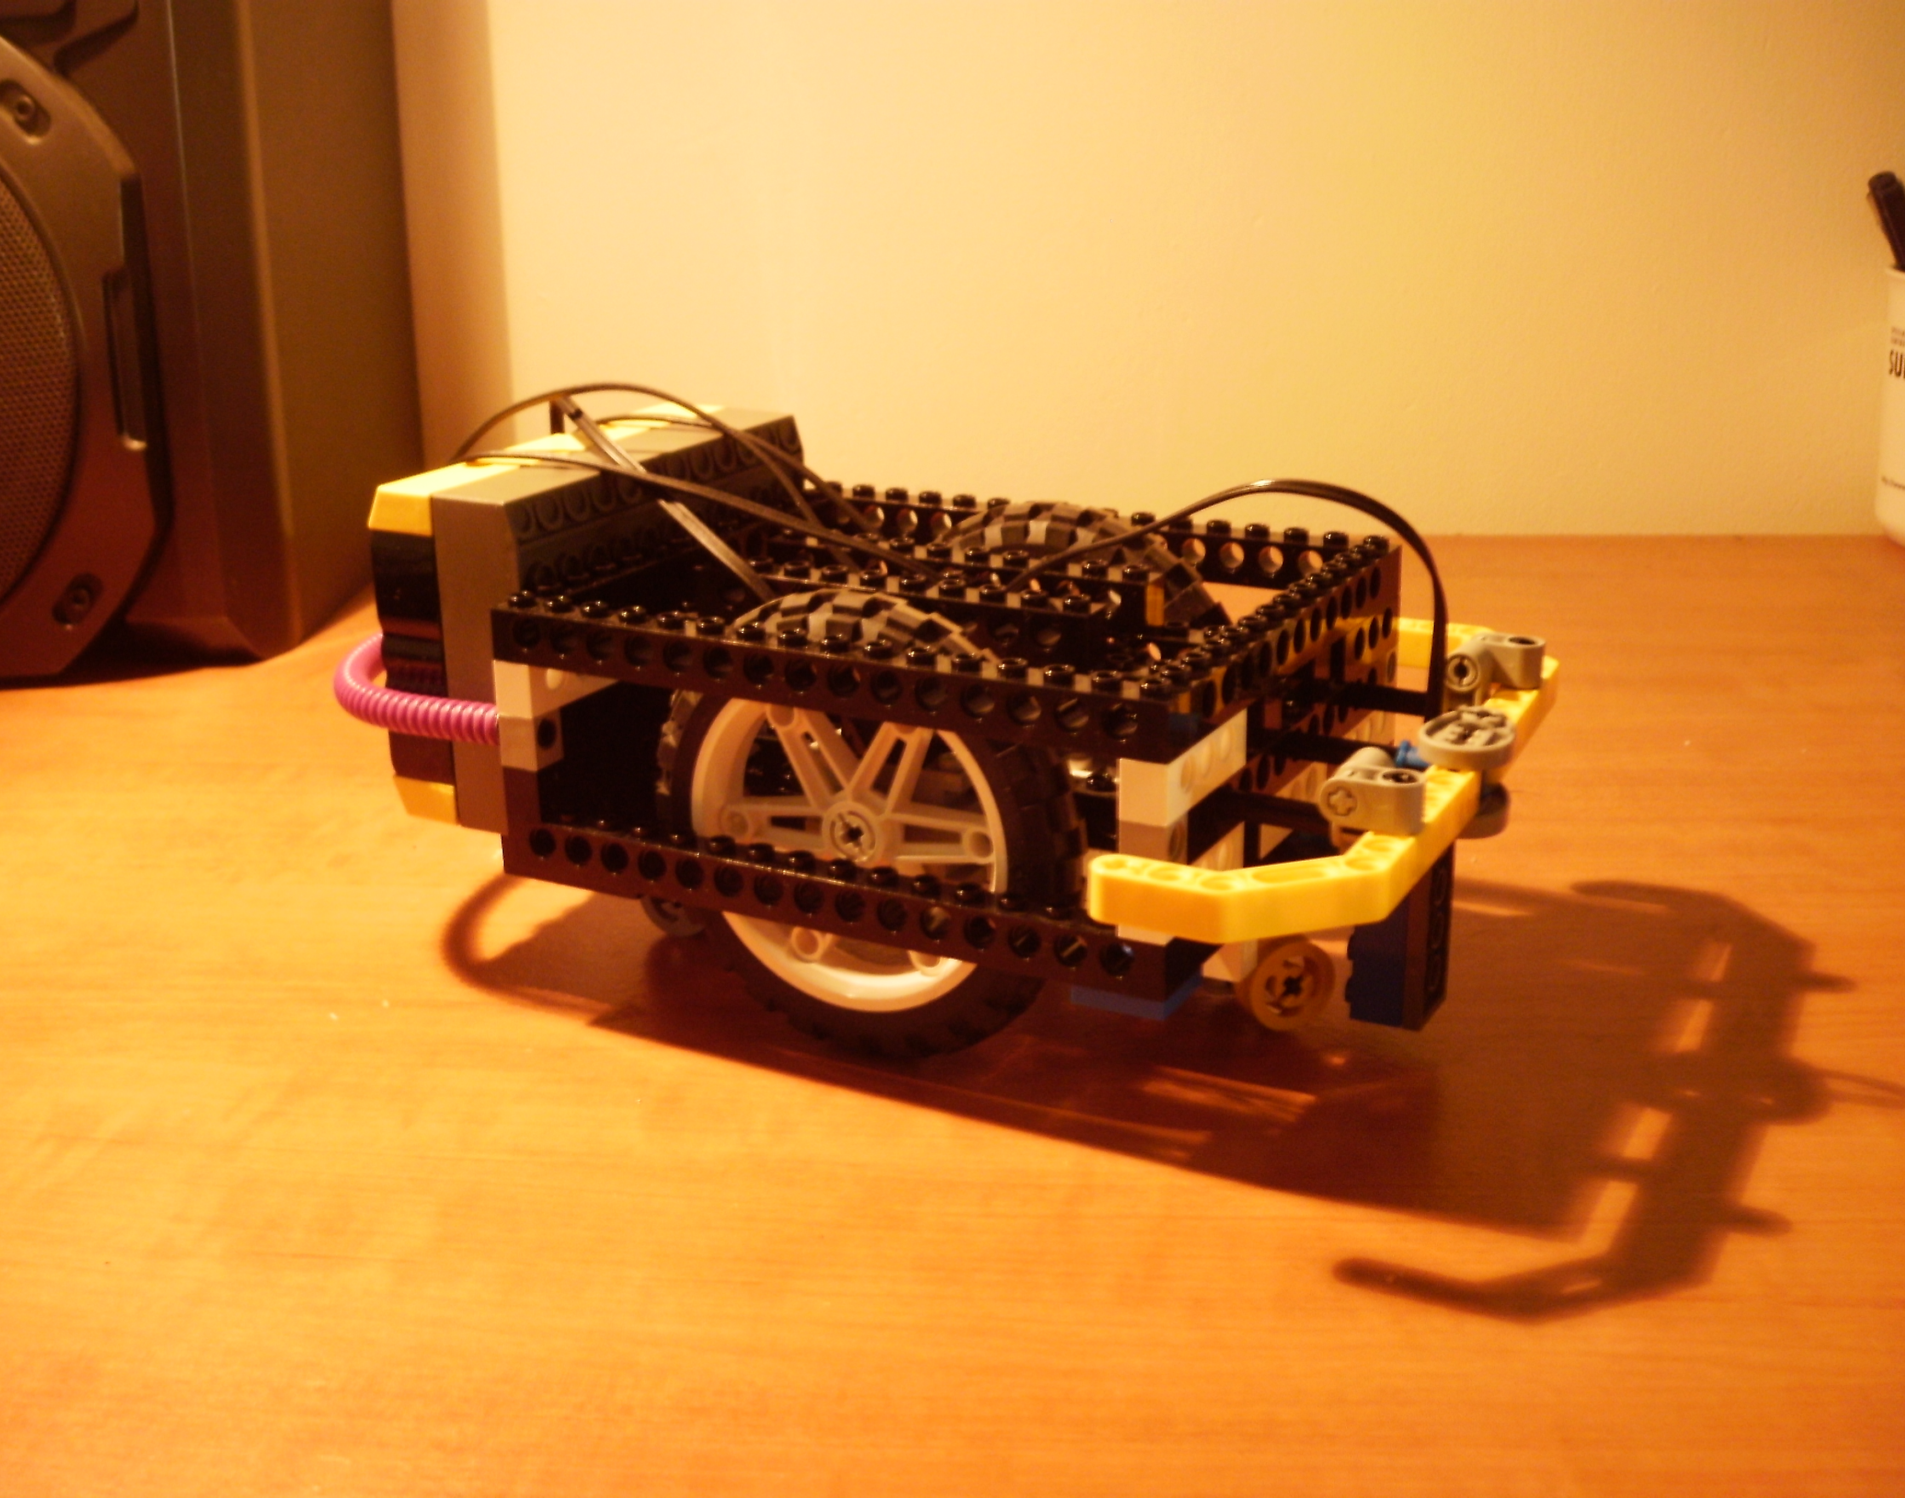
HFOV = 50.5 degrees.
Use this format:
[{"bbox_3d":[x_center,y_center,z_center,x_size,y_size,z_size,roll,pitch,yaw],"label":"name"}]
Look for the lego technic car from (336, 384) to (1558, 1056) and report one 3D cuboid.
[{"bbox_3d":[-0.004,-0.010,0.379,0.219,0.105,0.130,9,21,28],"label":"lego technic car"}]

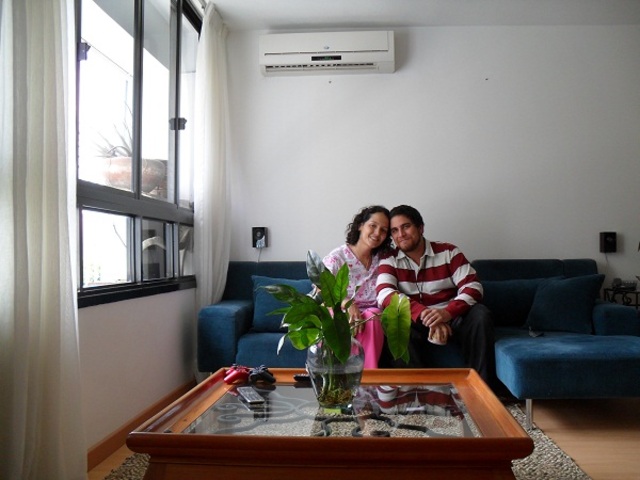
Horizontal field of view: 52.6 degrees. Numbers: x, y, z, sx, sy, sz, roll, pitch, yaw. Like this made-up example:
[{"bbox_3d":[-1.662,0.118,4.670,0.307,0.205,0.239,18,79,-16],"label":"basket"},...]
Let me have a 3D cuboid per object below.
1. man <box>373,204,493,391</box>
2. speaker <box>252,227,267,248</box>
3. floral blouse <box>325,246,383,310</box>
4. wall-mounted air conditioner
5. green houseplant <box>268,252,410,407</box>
[{"bbox_3d":[0.650,0.361,3.689,0.640,1.120,0.740,0,-1,9],"label":"man"},{"bbox_3d":[-0.412,-0.017,4.426,0.090,0.148,0.090,0,-1,5],"label":"speaker"},{"bbox_3d":[0.213,0.238,3.771,0.410,0.450,0.290,0,-1,-2],"label":"floral blouse"},{"bbox_3d":[0.051,-1.238,4.359,0.890,0.265,0.210,0,-1,5],"label":"wall-mounted air conditioner"},{"bbox_3d":[0.064,0.268,1.946,0.430,0.470,0.390,0,-1,5],"label":"green houseplant"}]

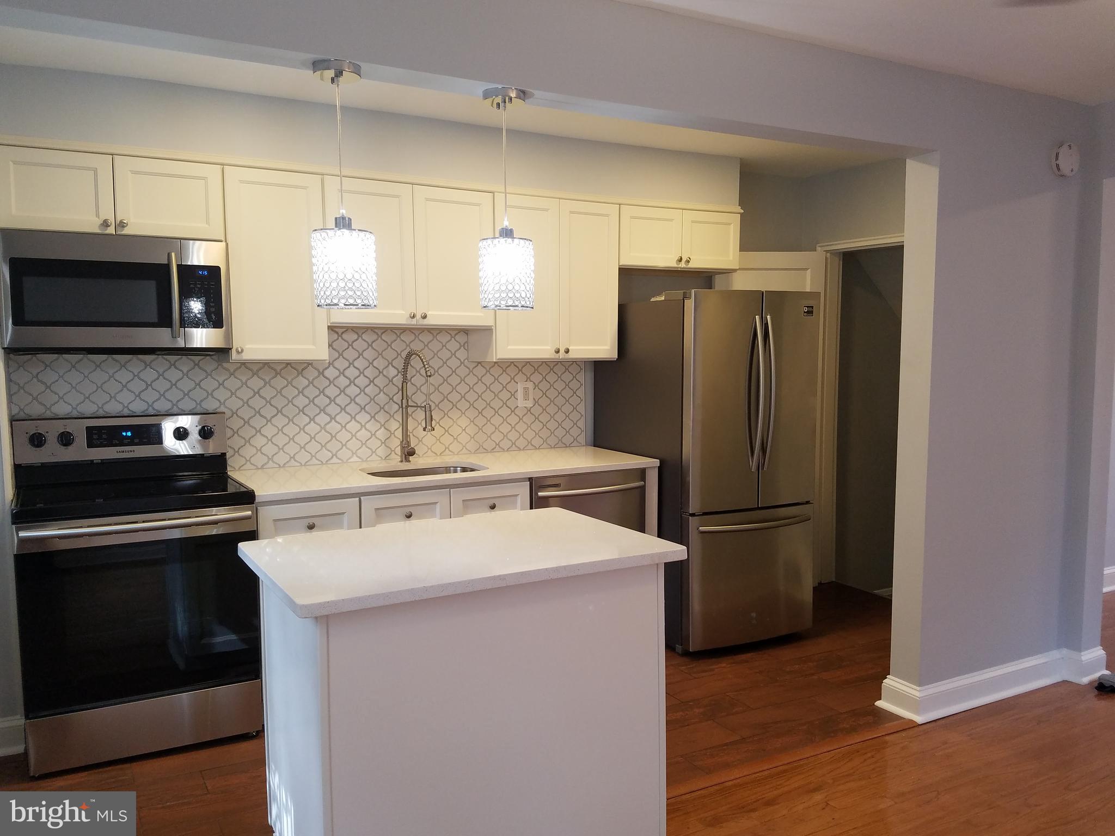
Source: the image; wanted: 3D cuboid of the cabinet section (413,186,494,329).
[{"bbox_3d":[-0.531,-0.728,3.878,0.377,0.607,0.320,-3,6,-29],"label":"cabinet section"}]

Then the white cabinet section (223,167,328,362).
[{"bbox_3d":[-1.203,-0.618,3.515,0.386,0.769,0.320,-3,6,-29],"label":"white cabinet section"}]

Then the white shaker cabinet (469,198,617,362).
[{"bbox_3d":[-0.065,-0.678,4.162,0.680,0.773,0.335,-3,5,-28],"label":"white shaker cabinet"}]

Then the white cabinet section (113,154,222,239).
[{"bbox_3d":[-1.540,-0.838,3.309,0.382,0.285,0.320,-3,6,-29],"label":"white cabinet section"}]

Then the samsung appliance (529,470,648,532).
[{"bbox_3d":[0.026,0.674,4.117,0.600,0.875,0.635,-3,5,-28],"label":"samsung appliance"}]

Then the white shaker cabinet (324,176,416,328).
[{"bbox_3d":[-0.873,-0.713,3.723,0.388,0.618,0.333,-3,5,-28],"label":"white shaker cabinet"}]

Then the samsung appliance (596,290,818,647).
[{"bbox_3d":[0.772,0.229,4.367,0.775,1.714,0.865,-3,6,-28],"label":"samsung appliance"}]

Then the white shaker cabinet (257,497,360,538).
[{"bbox_3d":[-1.099,0.695,3.535,0.389,0.838,0.623,-3,6,-28],"label":"white shaker cabinet"}]

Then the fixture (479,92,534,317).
[{"bbox_3d":[-0.146,-0.608,2.355,0.160,0.596,0.160,0,5,0],"label":"fixture"}]

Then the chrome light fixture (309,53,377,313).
[{"bbox_3d":[-0.551,-0.585,2.142,0.161,0.600,0.161,-3,5,-28],"label":"chrome light fixture"}]

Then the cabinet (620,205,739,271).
[{"bbox_3d":[0.568,-0.932,4.470,0.762,0.311,0.321,-3,6,-28],"label":"cabinet"}]

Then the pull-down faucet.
[{"bbox_3d":[-0.652,-0.053,3.894,0.230,0.532,0.085,4,6,40],"label":"pull-down faucet"}]

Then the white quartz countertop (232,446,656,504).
[{"bbox_3d":[-0.476,0.232,3.819,1.804,0.029,0.659,-3,6,-28],"label":"white quartz countertop"}]

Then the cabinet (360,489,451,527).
[{"bbox_3d":[-0.761,0.708,3.731,0.385,0.880,0.628,-3,5,-28],"label":"cabinet"}]

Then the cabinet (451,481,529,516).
[{"bbox_3d":[-0.427,0.662,3.890,0.371,0.838,0.623,-3,6,-28],"label":"cabinet"}]

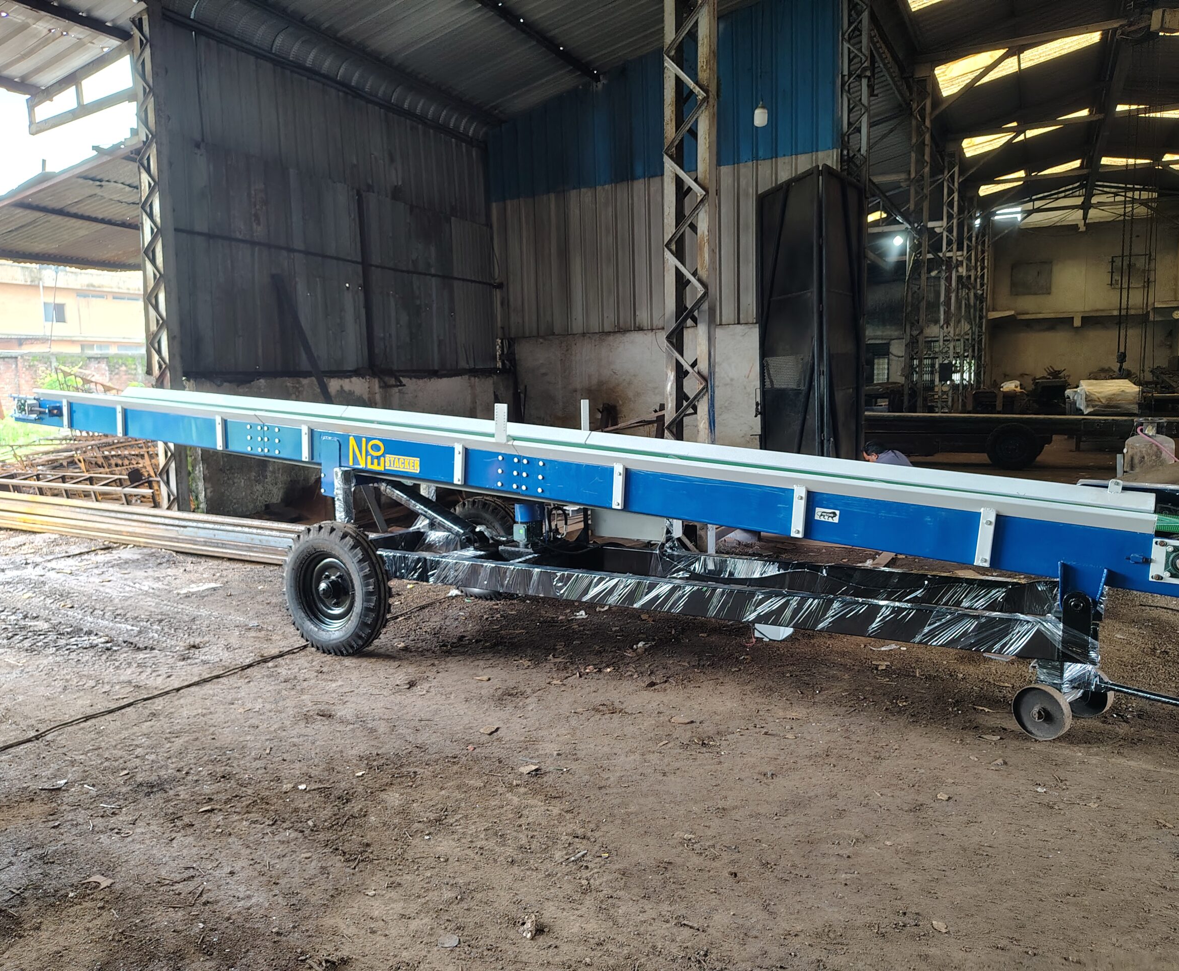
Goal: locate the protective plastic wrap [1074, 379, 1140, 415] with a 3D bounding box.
[{"bbox_3d":[10.793,-1.841,18.700,1.030,0.680,0.800,1,7,21],"label":"protective plastic wrap"}]

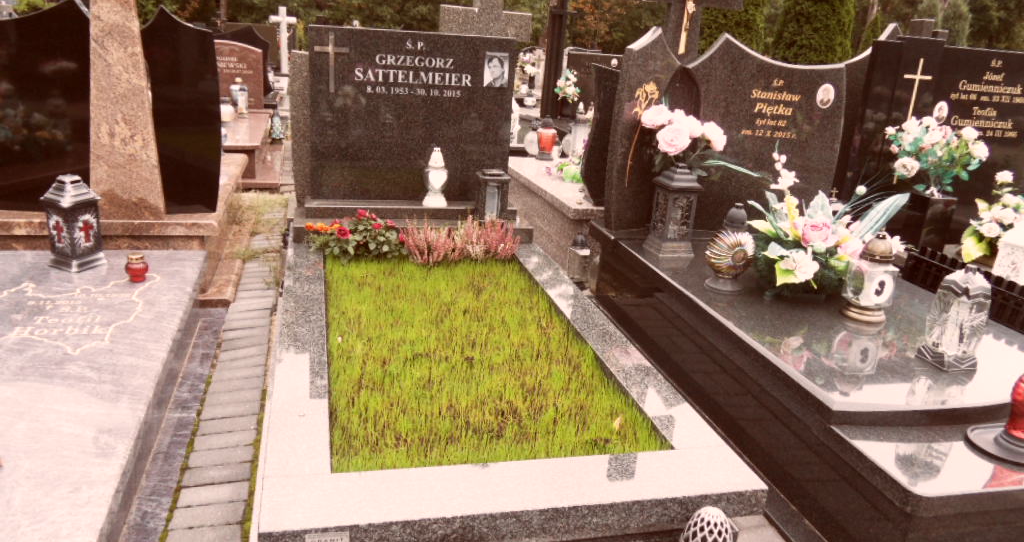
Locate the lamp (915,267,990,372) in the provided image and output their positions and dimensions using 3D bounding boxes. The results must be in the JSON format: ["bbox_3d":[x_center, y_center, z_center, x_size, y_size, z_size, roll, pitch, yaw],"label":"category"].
[{"bbox_3d":[1.398,0.141,2.201,0.140,0.300,0.135,0,18,-12],"label":"lamp"}]

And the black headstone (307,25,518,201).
[{"bbox_3d":[-0.463,-0.713,3.330,0.926,0.772,0.081,0,18,-15],"label":"black headstone"}]

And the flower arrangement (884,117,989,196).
[{"bbox_3d":[1.861,-0.511,3.124,0.400,0.335,0.380,-1,18,-15],"label":"flower arrangement"}]

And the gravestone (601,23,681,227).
[{"bbox_3d":[0.602,-0.632,3.270,0.270,0.915,0.110,-1,18,-15],"label":"gravestone"}]

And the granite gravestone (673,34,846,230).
[{"bbox_3d":[1.246,-0.655,3.515,0.893,0.933,0.094,0,18,-15],"label":"granite gravestone"}]

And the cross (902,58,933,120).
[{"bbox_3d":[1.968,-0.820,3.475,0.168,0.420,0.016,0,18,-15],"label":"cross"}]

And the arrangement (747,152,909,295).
[{"bbox_3d":[1.241,-0.196,2.841,0.620,0.504,0.357,0,18,-15],"label":"arrangement"}]

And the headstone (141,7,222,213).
[{"bbox_3d":[-1.504,-0.726,3.285,0.310,0.925,0.080,-1,18,-15],"label":"headstone"}]

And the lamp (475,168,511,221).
[{"bbox_3d":[-0.099,-0.336,3.277,0.152,0.250,0.131,0,18,-15],"label":"lamp"}]

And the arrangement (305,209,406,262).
[{"bbox_3d":[-0.640,-0.144,2.911,0.410,0.200,0.270,-1,18,-15],"label":"arrangement"}]

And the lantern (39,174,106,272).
[{"bbox_3d":[-1.853,-0.214,2.998,0.155,0.385,0.155,11,19,21],"label":"lantern"}]

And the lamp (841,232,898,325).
[{"bbox_3d":[1.276,0.021,2.509,0.145,0.300,0.145,-1,18,-13],"label":"lamp"}]

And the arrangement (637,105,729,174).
[{"bbox_3d":[0.711,-0.546,2.947,0.370,0.300,0.320,-1,18,-15],"label":"arrangement"}]

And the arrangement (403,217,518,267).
[{"bbox_3d":[-0.216,-0.145,3.034,0.504,0.168,0.210,0,18,-15],"label":"arrangement"}]

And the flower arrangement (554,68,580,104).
[{"bbox_3d":[0.641,-2.142,8.200,0.300,0.380,0.300,0,18,-15],"label":"flower arrangement"}]

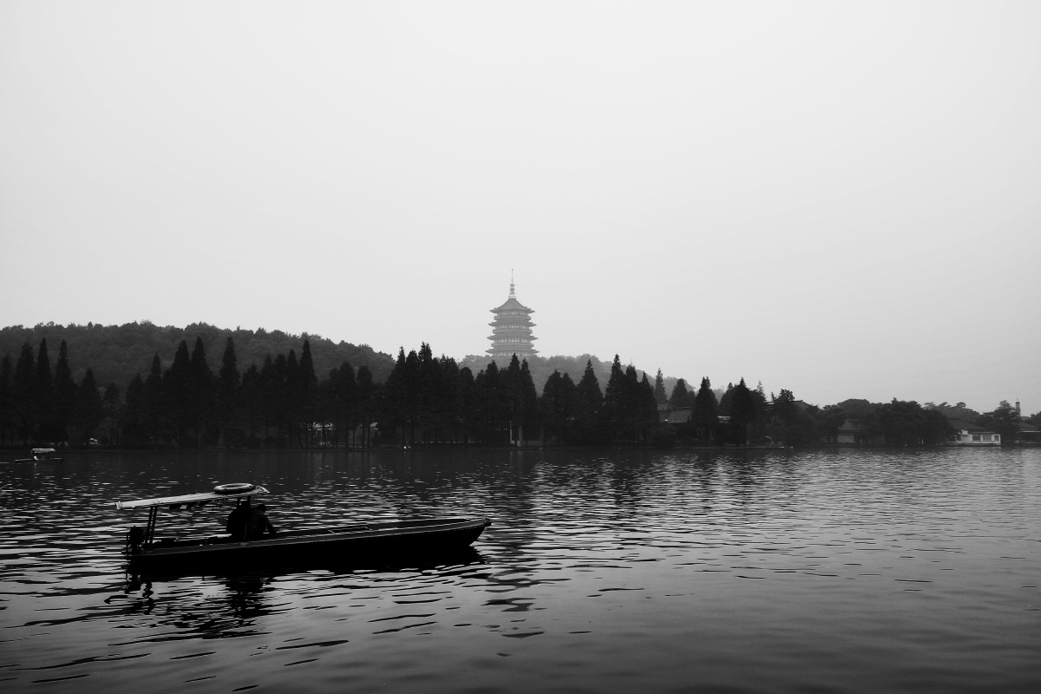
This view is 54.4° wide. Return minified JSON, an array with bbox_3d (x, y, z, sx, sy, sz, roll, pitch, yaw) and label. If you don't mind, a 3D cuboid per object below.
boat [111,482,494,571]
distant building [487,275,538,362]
[{"bbox_3d":[-4.058,3.450,20.283,7.503,1.480,1.600,2,-6,-24],"label":"boat"},{"bbox_3d":[-4.320,-8.613,556.776,32.000,69.000,32.000,0,-5,0],"label":"distant building"}]

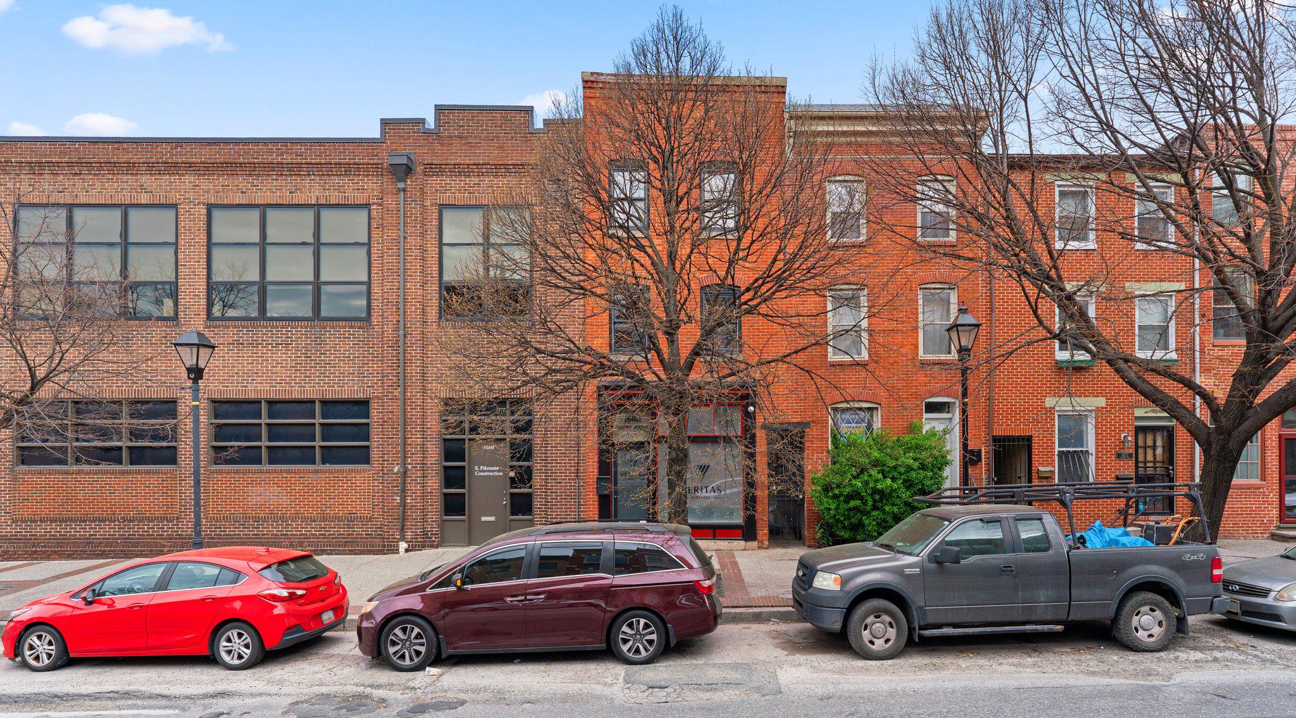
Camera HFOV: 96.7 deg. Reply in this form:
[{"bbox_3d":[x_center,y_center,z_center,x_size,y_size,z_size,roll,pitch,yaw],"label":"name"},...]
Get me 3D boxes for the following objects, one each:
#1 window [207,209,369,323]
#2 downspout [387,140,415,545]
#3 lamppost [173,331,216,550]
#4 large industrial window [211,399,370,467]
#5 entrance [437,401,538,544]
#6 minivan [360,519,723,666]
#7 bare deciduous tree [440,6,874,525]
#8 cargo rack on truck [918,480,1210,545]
[{"bbox_3d":[-7.900,-2.110,12.650,3.490,2.510,0.150,0,0,0],"label":"window"},{"bbox_3d":[-5.350,-0.150,12.500,0.520,8.660,0.280,0,0,0],"label":"downspout"},{"bbox_3d":[-8.060,1.820,10.300,0.480,4.660,0.480,0,0,0],"label":"lamppost"},{"bbox_3d":[-7.850,1.620,12.650,3.490,1.490,0.150,0,0,0],"label":"large industrial window"},{"bbox_3d":[-3.540,2.490,12.650,2.110,3.220,0.200,0,0,0],"label":"entrance"},{"bbox_3d":[-1.530,3.250,8.520,5.150,1.740,2.020,-1,-3,0],"label":"minivan"},{"bbox_3d":[0.200,-1.150,9.800,7.100,10.200,6.000,0,0,0],"label":"bare deciduous tree"},{"bbox_3d":[6.080,2.280,8.850,3.500,0.800,1.650,-1,-3,0],"label":"cargo rack on truck"}]

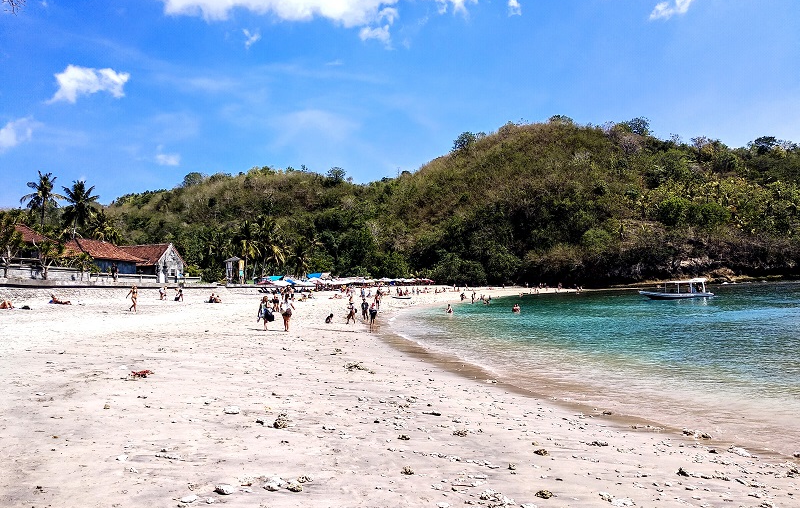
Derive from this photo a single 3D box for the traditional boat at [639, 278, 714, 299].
[{"bbox_3d":[41.413,5.167,90.000,11.200,3.000,2.500,0,-2,-12],"label":"traditional boat"}]

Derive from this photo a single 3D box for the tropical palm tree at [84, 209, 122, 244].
[{"bbox_3d":[-42.435,-1.288,86.000,5.500,10.450,5.500,0,-2,0],"label":"tropical palm tree"}]

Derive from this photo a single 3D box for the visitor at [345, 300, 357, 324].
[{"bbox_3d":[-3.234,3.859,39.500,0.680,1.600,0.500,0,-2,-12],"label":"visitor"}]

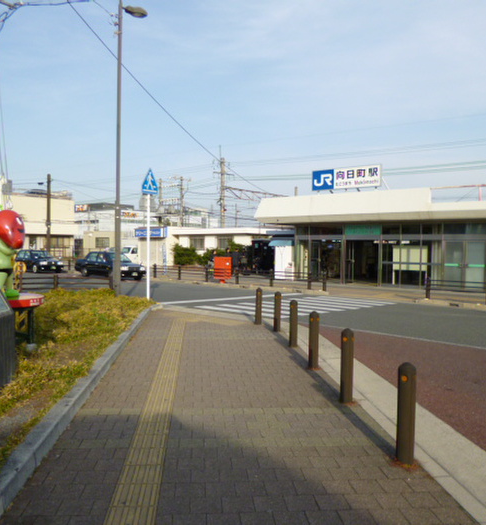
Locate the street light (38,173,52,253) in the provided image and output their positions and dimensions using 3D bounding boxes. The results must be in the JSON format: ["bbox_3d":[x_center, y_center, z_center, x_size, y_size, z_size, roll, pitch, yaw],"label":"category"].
[{"bbox_3d":[-13.870,-2.870,33.800,0.320,6.700,1.000,2,2,43],"label":"street light"}]

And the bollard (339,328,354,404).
[{"bbox_3d":[1.158,1.146,5.371,0.135,0.800,0.135,1,2,-5],"label":"bollard"}]

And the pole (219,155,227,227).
[{"bbox_3d":[-1.886,-4.787,46.000,0.400,10.100,0.400,2,2,38],"label":"pole"}]

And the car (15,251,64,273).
[{"bbox_3d":[-14.100,-0.090,33.300,4.690,1.500,1.700,3,2,42],"label":"car"}]

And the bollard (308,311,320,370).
[{"bbox_3d":[1.007,1.096,6.849,0.135,0.800,0.135,1,2,-5],"label":"bollard"}]

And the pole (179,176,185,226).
[{"bbox_3d":[-7.100,-5.050,56.900,0.420,10.000,0.420,1,1,0],"label":"pole"}]

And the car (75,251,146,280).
[{"bbox_3d":[-7.200,0.140,26.100,4.650,1.480,1.700,2,2,41],"label":"car"}]

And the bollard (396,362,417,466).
[{"bbox_3d":[1.290,1.175,3.820,0.140,0.780,0.140,1,1,0],"label":"bollard"}]

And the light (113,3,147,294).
[{"bbox_3d":[-3.310,-3.260,14.420,1.000,9.000,0.320,0,2,-38],"label":"light"}]

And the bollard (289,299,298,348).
[{"bbox_3d":[0.876,1.048,8.346,0.135,0.800,0.135,1,2,-5],"label":"bollard"}]

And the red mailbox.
[{"bbox_3d":[-0.935,0.373,23.500,0.800,1.260,0.500,1,2,10],"label":"red mailbox"}]

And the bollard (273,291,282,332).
[{"bbox_3d":[0.705,0.997,9.848,0.135,0.800,0.135,1,2,-5],"label":"bollard"}]

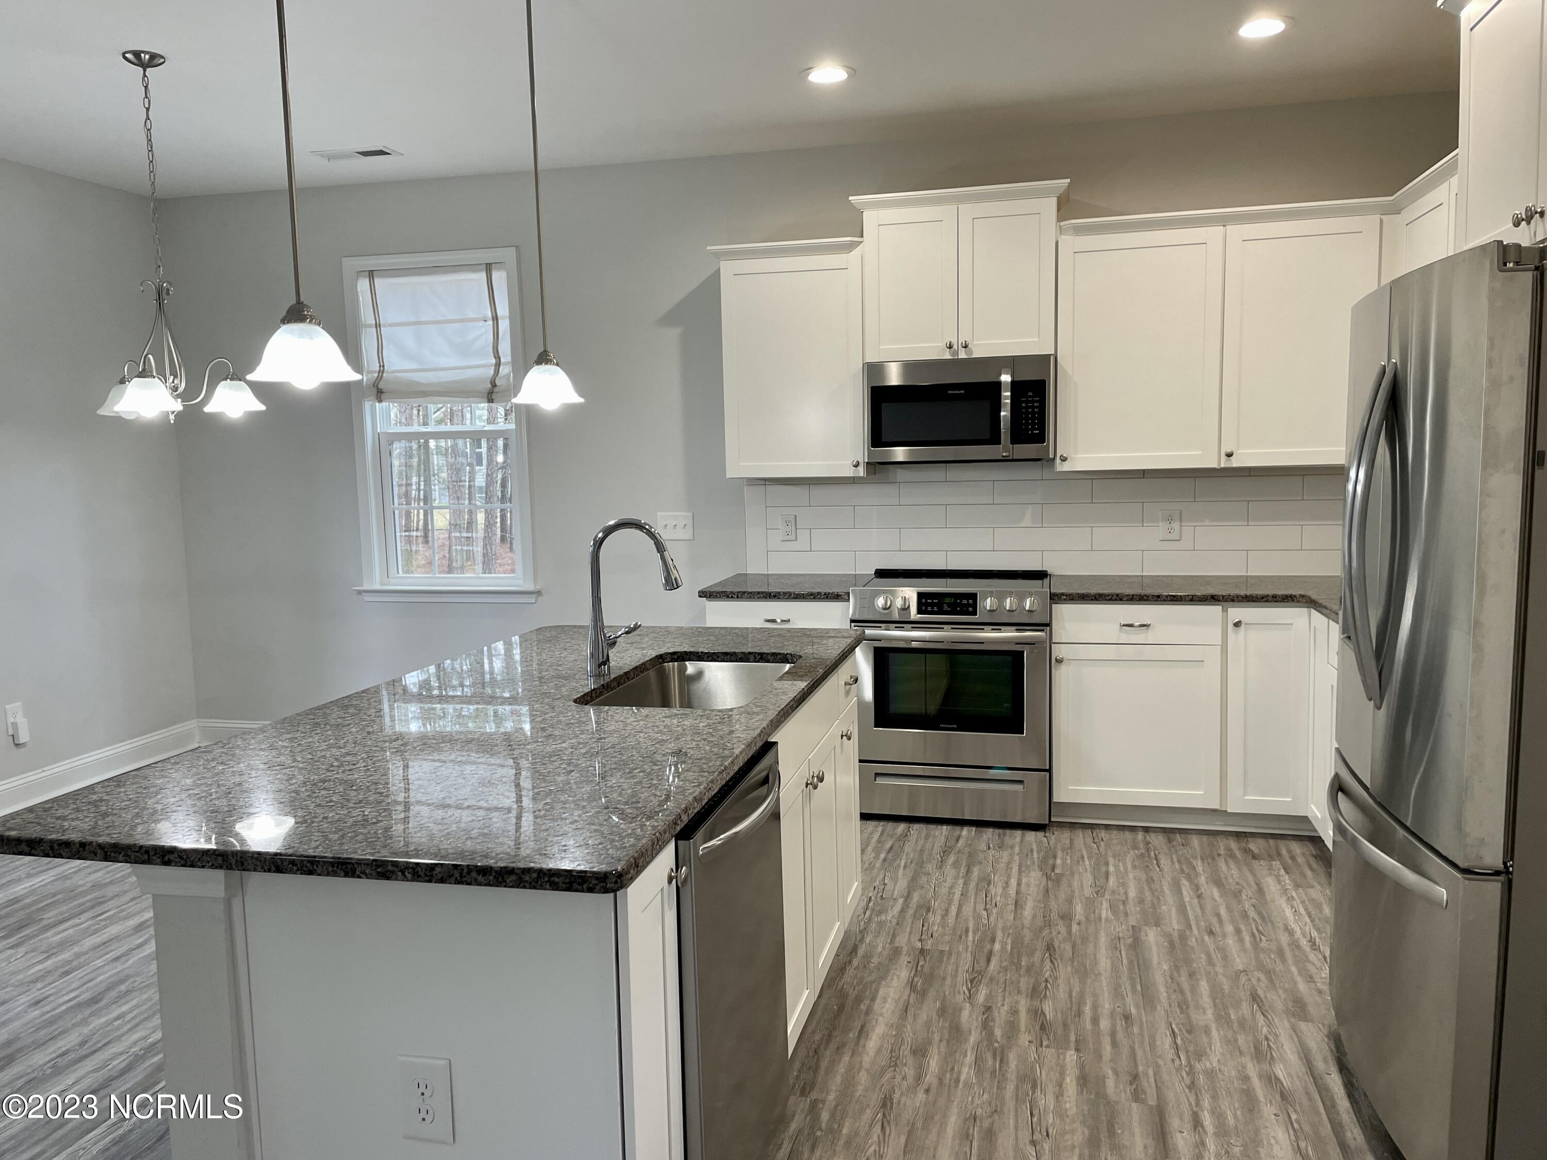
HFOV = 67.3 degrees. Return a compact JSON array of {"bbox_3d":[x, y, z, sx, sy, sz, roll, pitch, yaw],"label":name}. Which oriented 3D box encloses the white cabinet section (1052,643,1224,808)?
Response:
[{"bbox_3d":[1.427,0.518,4.621,0.604,0.614,0.522,0,7,14],"label":"white cabinet section"}]

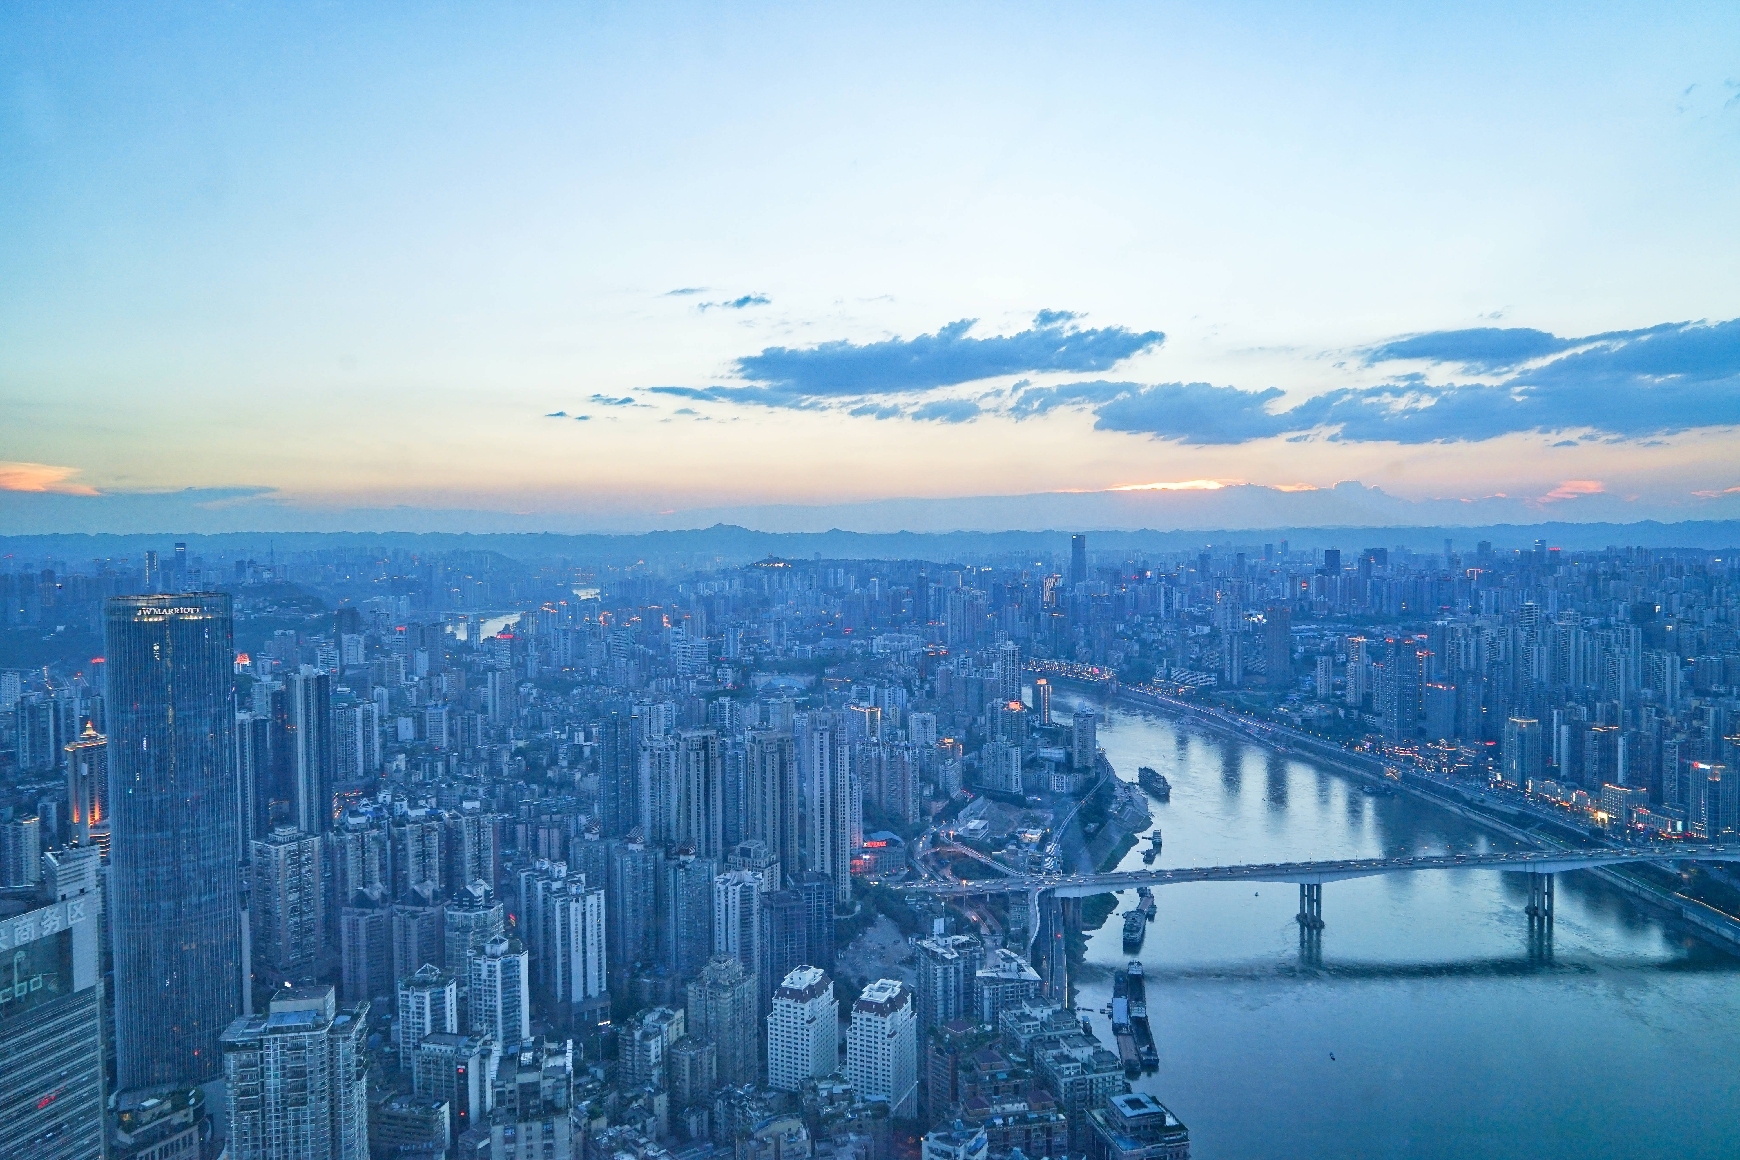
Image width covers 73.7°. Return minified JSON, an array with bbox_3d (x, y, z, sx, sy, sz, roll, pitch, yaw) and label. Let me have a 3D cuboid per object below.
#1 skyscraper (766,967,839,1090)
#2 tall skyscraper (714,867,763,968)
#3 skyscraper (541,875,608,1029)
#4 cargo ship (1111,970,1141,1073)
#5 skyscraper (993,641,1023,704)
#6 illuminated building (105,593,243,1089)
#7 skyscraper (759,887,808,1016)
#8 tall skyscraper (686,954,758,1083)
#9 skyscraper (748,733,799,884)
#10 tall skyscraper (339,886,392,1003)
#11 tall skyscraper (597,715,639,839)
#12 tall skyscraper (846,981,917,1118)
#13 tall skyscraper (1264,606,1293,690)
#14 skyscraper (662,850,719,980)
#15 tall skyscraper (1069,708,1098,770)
[{"bbox_3d":[-41.100,274.000,720.300,30.500,66.800,37.000,0,2,24],"label":"skyscraper"},{"bbox_3d":[-106.220,273.070,939.270,34.000,78.770,28.000,-1,2,-2],"label":"tall skyscraper"},{"bbox_3d":[-231.300,291.200,919.700,32.000,104.400,34.000,1,2,42],"label":"skyscraper"},{"bbox_3d":[216.200,367.900,983.400,15.000,9.000,201.500,0,2,10],"label":"cargo ship"},{"bbox_3d":[279.200,193.040,2317.530,34.000,136.410,31.000,-2,2,-32],"label":"skyscraper"},{"bbox_3d":[-362.800,134.100,605.800,54.000,251.200,40.000,-2,2,-31],"label":"illuminated building"},{"bbox_3d":[-64.780,278.590,877.430,31.000,90.940,30.000,-1,2,-14],"label":"skyscraper"},{"bbox_3d":[-97.670,288.540,771.690,30.000,78.500,32.000,1,2,36],"label":"tall skyscraper"},{"bbox_3d":[-87.570,204.260,1045.110,36.000,137.120,34.000,-1,2,-20],"label":"skyscraper"},{"bbox_3d":[-366.820,263.240,844.830,26.000,81.460,24.000,0,2,14],"label":"tall skyscraper"},{"bbox_3d":[-273.690,210.680,1262.370,37.000,131.800,28.000,-1,2,-18],"label":"tall skyscraper"},{"bbox_3d":[7.210,289.460,723.720,30.500,81.770,40.000,0,2,23],"label":"tall skyscraper"},{"bbox_3d":[933.600,152.700,2646.600,48.000,180.900,36.000,0,2,12],"label":"tall skyscraper"},{"bbox_3d":[-149.200,274.400,954.600,34.000,95.100,32.000,-2,2,-41],"label":"skyscraper"},{"bbox_3d":[344.100,253.780,1864.270,31.000,97.030,26.000,-1,2,-20],"label":"tall skyscraper"}]

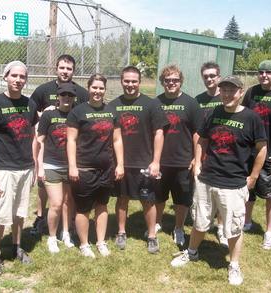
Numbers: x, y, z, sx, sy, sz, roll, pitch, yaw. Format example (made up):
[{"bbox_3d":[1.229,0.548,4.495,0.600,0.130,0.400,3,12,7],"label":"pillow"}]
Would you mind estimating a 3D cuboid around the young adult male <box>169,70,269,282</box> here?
[{"bbox_3d":[0.753,0.257,3.327,0.660,1.710,0.530,5,12,17],"label":"young adult male"}]

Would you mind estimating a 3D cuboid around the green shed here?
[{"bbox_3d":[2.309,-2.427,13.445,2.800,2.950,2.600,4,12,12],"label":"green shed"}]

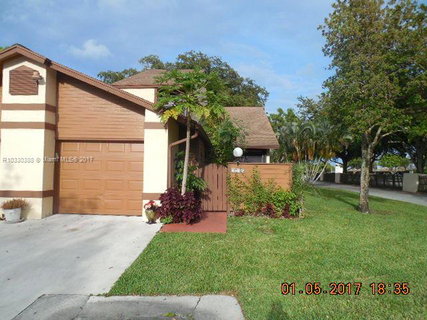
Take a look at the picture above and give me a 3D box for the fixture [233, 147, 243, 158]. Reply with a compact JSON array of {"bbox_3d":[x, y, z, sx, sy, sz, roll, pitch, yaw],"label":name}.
[{"bbox_3d":[0.732,-0.218,9.300,0.310,0.360,0.310,1,-2,0],"label":"fixture"}]

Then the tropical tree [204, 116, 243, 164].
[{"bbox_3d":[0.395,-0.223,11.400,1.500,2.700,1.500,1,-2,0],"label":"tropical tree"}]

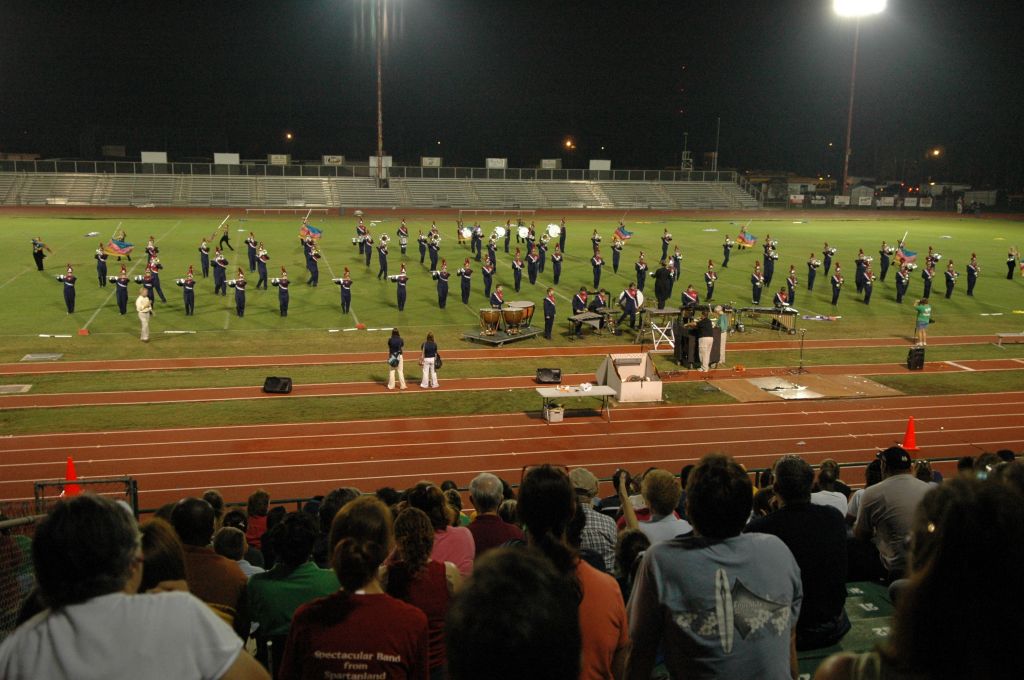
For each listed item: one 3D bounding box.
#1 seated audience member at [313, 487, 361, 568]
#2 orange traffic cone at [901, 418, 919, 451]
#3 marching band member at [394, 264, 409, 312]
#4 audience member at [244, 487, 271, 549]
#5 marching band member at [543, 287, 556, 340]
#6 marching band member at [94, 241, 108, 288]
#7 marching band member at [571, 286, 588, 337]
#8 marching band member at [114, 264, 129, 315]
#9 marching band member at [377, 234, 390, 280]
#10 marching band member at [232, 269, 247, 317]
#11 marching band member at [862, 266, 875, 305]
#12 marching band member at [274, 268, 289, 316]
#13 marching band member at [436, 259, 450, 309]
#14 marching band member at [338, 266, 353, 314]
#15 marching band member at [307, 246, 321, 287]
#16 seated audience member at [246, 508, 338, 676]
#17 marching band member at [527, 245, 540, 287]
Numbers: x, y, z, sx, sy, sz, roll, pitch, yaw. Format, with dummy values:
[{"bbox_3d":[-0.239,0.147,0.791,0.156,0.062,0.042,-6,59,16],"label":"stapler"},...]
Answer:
[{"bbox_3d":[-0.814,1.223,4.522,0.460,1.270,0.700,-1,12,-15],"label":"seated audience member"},{"bbox_3d":[8.993,2.075,21.717,0.370,0.720,0.370,-1,12,-14],"label":"orange traffic cone"},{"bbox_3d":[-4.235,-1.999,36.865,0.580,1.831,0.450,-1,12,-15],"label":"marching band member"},{"bbox_3d":[-2.235,1.833,8.555,0.420,1.150,0.650,-1,12,-14],"label":"audience member"},{"bbox_3d":[1.292,-0.908,33.289,0.380,1.749,0.500,9,14,34],"label":"marching band member"},{"bbox_3d":[-17.063,-3.142,40.167,0.570,1.907,0.500,-1,11,-13],"label":"marching band member"},{"bbox_3d":[2.362,-0.993,33.684,0.540,1.745,0.450,-4,14,-26],"label":"marching band member"},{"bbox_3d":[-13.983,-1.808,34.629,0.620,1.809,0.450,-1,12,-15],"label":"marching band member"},{"bbox_3d":[-5.905,-3.812,44.561,0.580,2.106,0.520,-1,12,-14],"label":"marching band member"},{"bbox_3d":[-9.998,-1.745,35.506,0.540,1.791,0.420,-1,12,-14],"label":"marching band member"},{"bbox_3d":[15.572,-2.454,42.190,0.510,1.829,0.440,-1,12,-14],"label":"marching band member"},{"bbox_3d":[-8.433,-1.783,35.433,0.580,1.857,0.480,-1,11,-14],"label":"marching band member"},{"bbox_3d":[-2.704,-2.234,38.101,0.620,2.015,0.420,-1,13,-14],"label":"marching band member"},{"bbox_3d":[-6.225,-1.863,36.277,0.560,1.780,0.480,-1,11,-13],"label":"marching band member"},{"bbox_3d":[-8.645,-3.251,41.999,0.520,1.850,0.600,-4,12,-26],"label":"marching band member"},{"bbox_3d":[-1.011,1.310,4.580,0.480,1.240,0.820,-1,11,-11],"label":"seated audience member"},{"bbox_3d":[0.991,-3.460,44.540,0.550,1.844,0.450,-1,12,-14],"label":"marching band member"}]

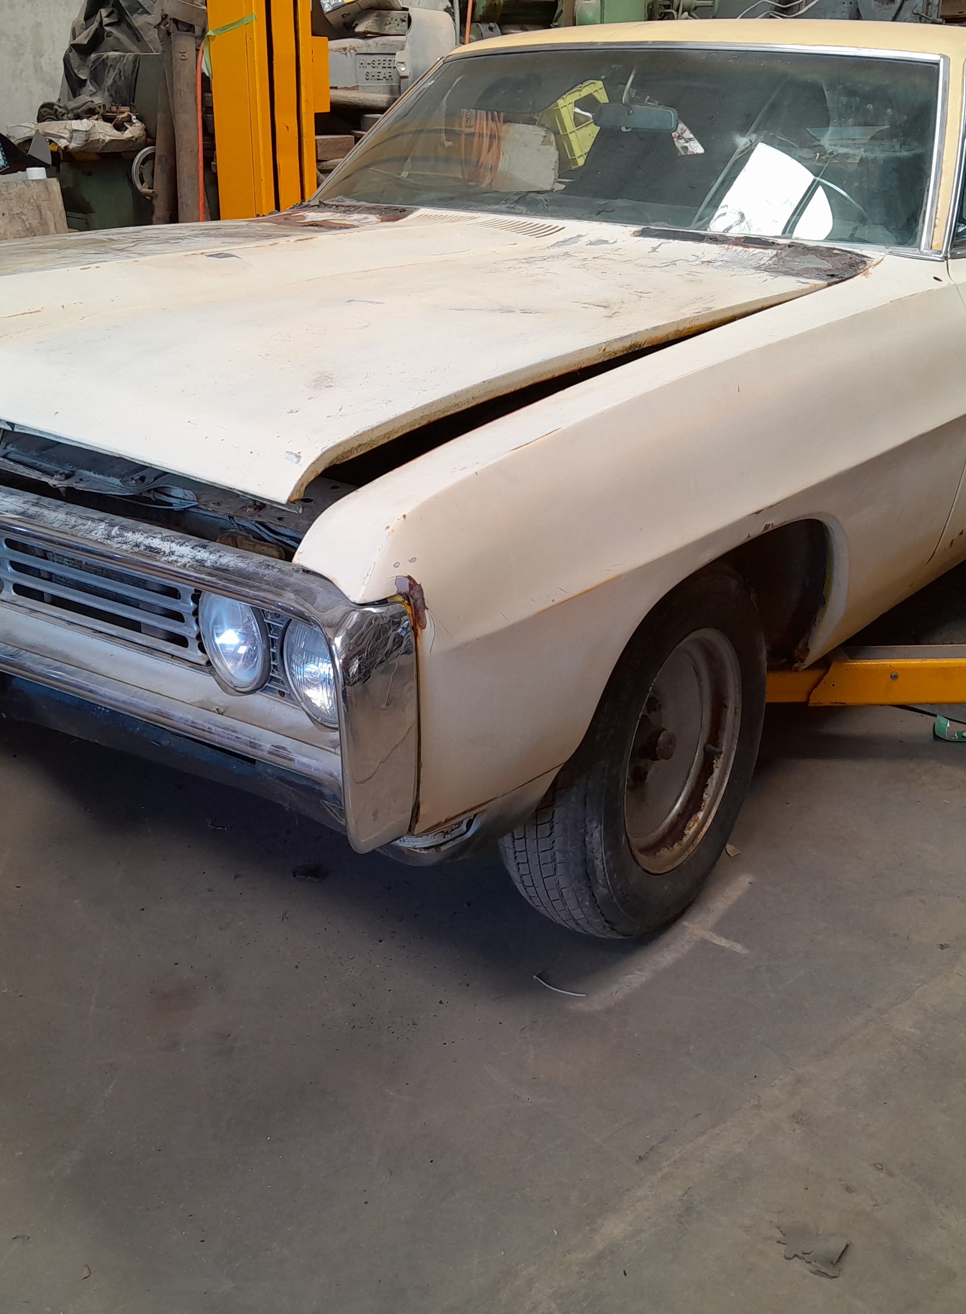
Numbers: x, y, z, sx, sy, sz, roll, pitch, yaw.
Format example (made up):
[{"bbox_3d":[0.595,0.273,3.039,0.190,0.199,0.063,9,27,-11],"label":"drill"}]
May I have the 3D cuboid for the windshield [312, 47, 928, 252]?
[{"bbox_3d":[0.262,-1.163,2.960,1.640,0.140,0.560,18,72,36],"label":"windshield"}]

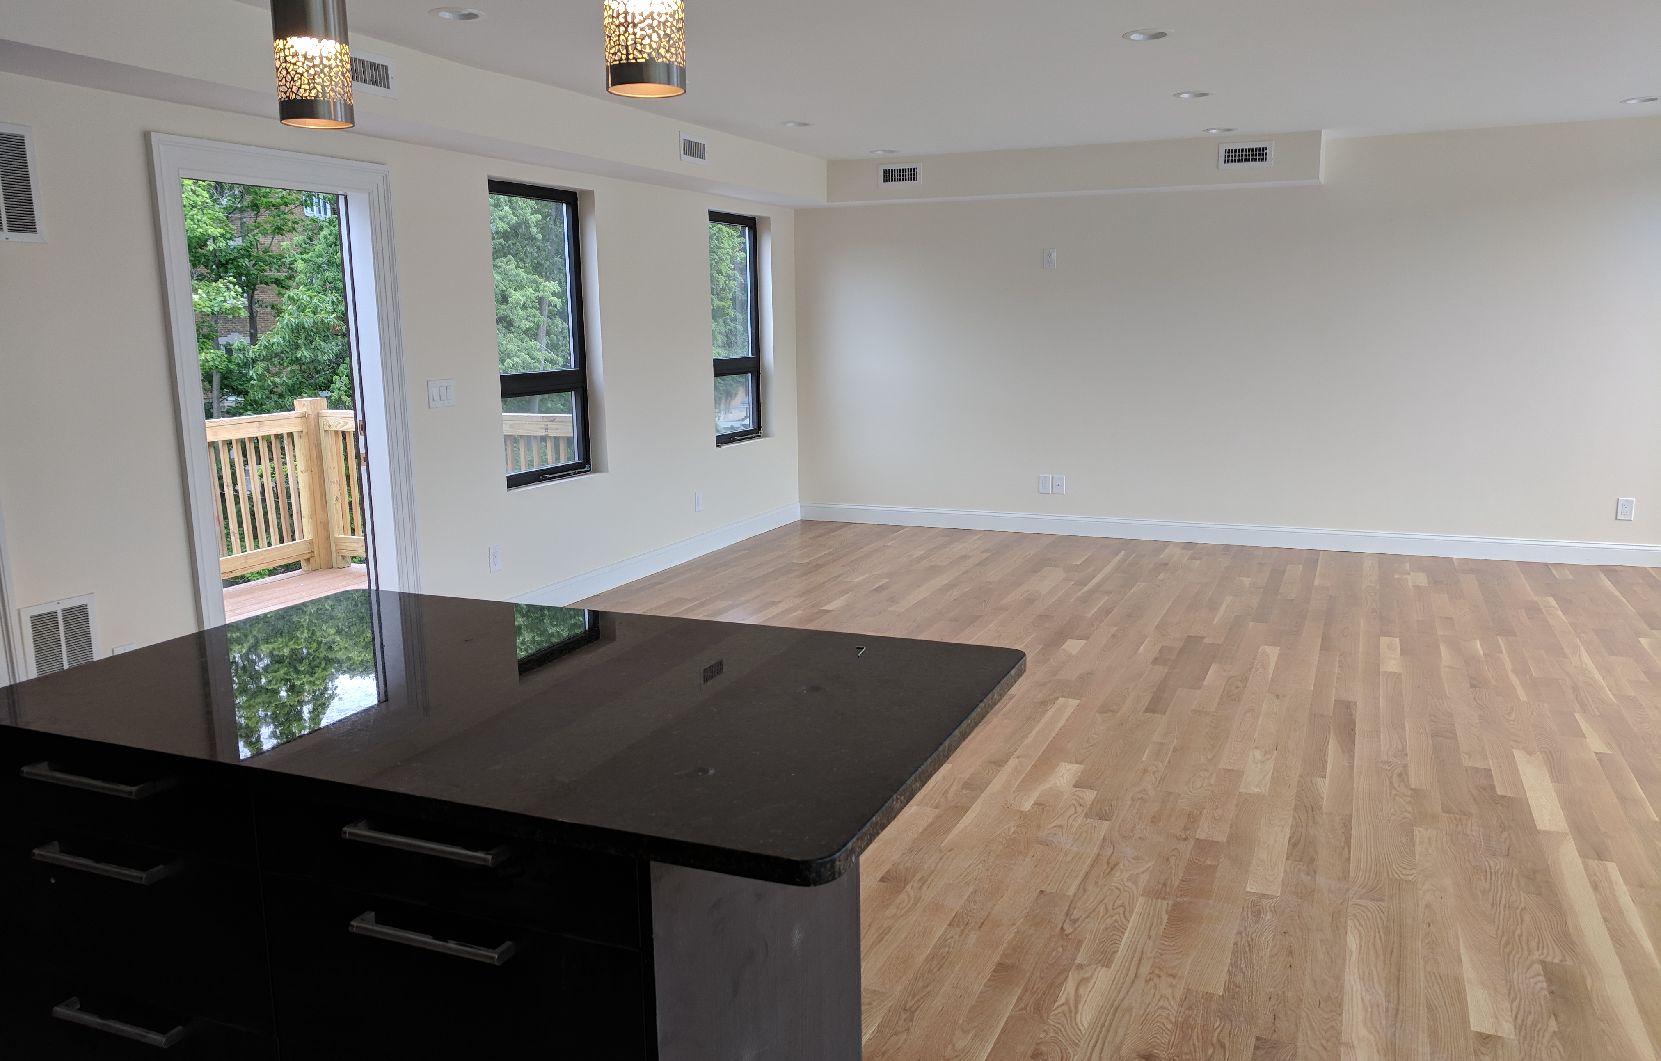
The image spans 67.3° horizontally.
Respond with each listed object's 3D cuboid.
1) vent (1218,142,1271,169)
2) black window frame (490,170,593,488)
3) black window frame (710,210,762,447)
[{"bbox_3d":[2.428,-2.199,7.303,0.300,0.150,0.025,3,11,23],"label":"vent"},{"bbox_3d":[-1.550,-1.000,6.418,0.080,1.500,0.890,3,11,23],"label":"black window frame"},{"bbox_3d":[-0.712,-1.347,8.381,0.080,1.510,0.885,3,11,23],"label":"black window frame"}]

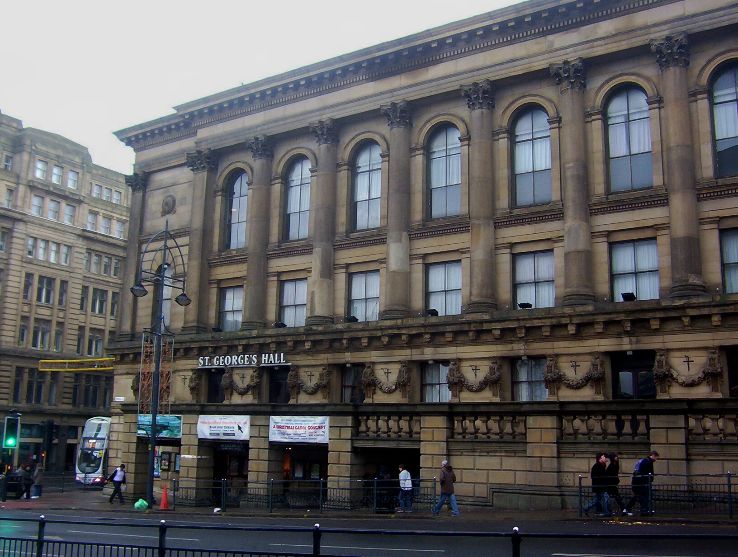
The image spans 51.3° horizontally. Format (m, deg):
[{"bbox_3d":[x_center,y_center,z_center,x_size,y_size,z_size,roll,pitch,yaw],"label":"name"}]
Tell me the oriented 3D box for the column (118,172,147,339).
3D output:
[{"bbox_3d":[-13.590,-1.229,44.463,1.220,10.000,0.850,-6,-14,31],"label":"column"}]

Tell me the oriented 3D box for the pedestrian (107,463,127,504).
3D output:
[{"bbox_3d":[-10.774,8.816,32.955,0.700,1.680,0.550,-10,-16,42],"label":"pedestrian"}]

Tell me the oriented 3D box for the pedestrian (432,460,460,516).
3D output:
[{"bbox_3d":[2.378,6.358,23.375,0.680,1.660,0.500,-6,-14,31],"label":"pedestrian"}]

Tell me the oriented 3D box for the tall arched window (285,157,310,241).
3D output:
[{"bbox_3d":[-3.369,-3.906,37.424,1.700,4.200,0.250,-6,-14,31],"label":"tall arched window"}]

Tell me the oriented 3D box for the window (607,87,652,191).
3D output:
[{"bbox_3d":[10.022,-5.390,29.561,1.650,4.100,0.300,-6,-14,31],"label":"window"}]

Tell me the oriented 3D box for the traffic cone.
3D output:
[{"bbox_3d":[-8.001,8.568,30.099,0.400,0.960,0.400,-6,-14,31],"label":"traffic cone"}]

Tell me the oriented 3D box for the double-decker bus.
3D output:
[{"bbox_3d":[-14.867,11.991,53.077,2.520,4.370,10.500,-6,-14,31],"label":"double-decker bus"}]

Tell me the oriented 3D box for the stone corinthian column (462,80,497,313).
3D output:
[{"bbox_3d":[4.680,-3.406,32.547,1.200,10.000,1.150,-6,-14,31],"label":"stone corinthian column"}]

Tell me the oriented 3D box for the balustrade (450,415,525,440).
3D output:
[{"bbox_3d":[4.249,5.215,26.883,2.970,0.950,0.380,-6,-14,31],"label":"balustrade"}]

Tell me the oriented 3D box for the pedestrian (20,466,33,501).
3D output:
[{"bbox_3d":[-17.019,10.187,38.479,0.600,1.700,0.550,-6,-14,31],"label":"pedestrian"}]

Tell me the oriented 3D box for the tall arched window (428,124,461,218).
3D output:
[{"bbox_3d":[3.340,-4.666,33.524,1.500,4.110,0.300,-6,-14,32],"label":"tall arched window"}]

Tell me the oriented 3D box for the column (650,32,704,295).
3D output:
[{"bbox_3d":[11.030,-4.106,27.596,1.220,9.700,1.000,-6,-14,32],"label":"column"}]

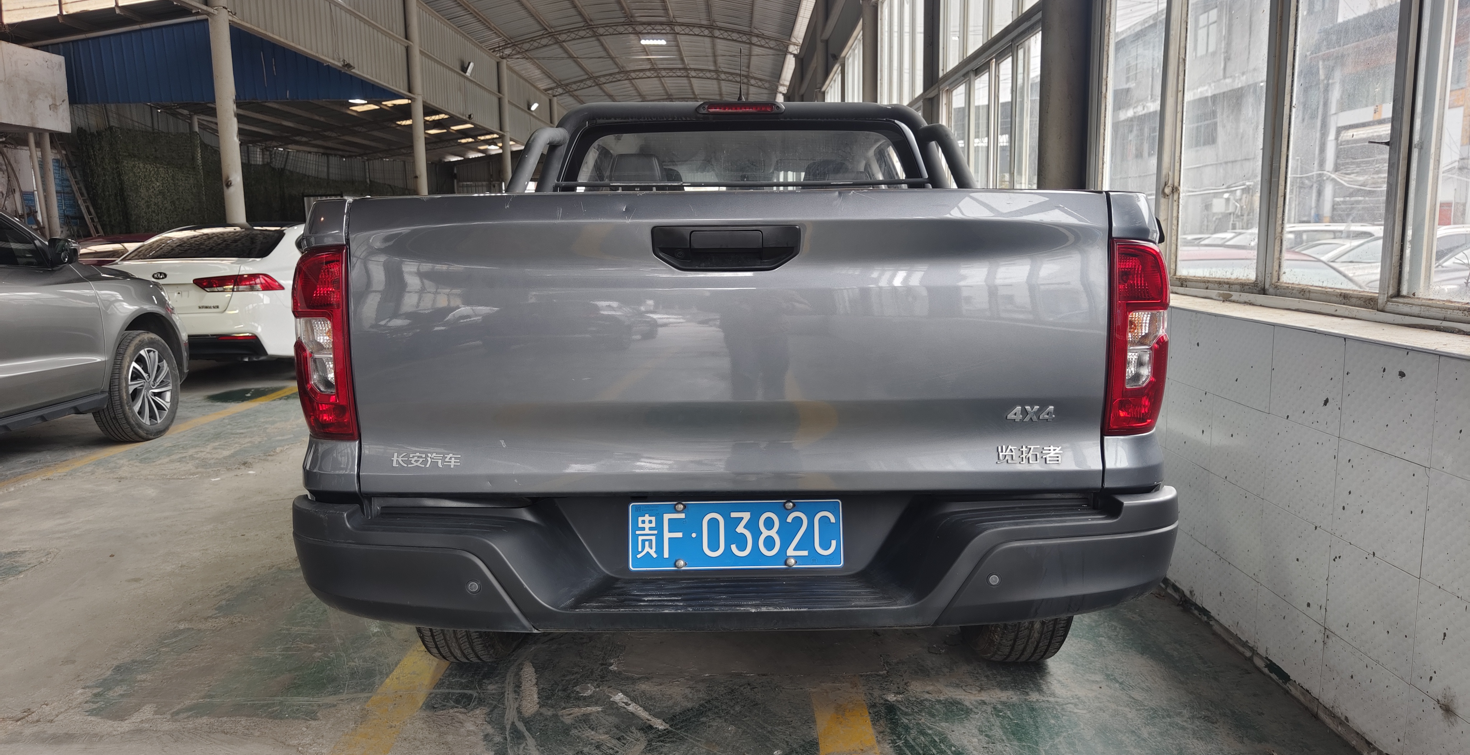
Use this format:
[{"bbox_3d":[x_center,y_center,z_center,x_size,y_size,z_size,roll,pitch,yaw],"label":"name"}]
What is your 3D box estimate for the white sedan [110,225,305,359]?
[{"bbox_3d":[-4.684,-0.883,10.306,1.790,1.460,4.620,-1,8,0],"label":"white sedan"}]

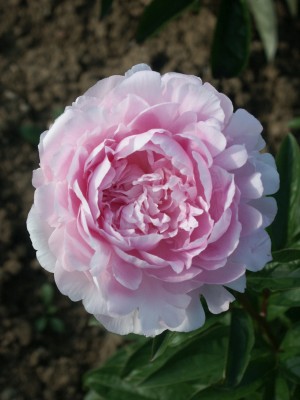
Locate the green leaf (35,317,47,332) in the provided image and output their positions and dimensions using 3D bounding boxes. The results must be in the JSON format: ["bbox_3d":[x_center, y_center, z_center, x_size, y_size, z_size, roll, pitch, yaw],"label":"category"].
[{"bbox_3d":[-0.095,0.108,1.078,0.011,0.005,0.016,28,71,11],"label":"green leaf"}]

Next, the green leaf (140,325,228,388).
[{"bbox_3d":[0.025,0.103,0.825,0.084,0.017,0.036,-33,70,-5],"label":"green leaf"}]

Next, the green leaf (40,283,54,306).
[{"bbox_3d":[-0.090,0.083,1.095,0.013,0.005,0.024,-5,68,-2],"label":"green leaf"}]

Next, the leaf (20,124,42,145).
[{"bbox_3d":[-0.113,-0.062,1.192,0.024,0.006,0.018,18,69,7],"label":"leaf"}]

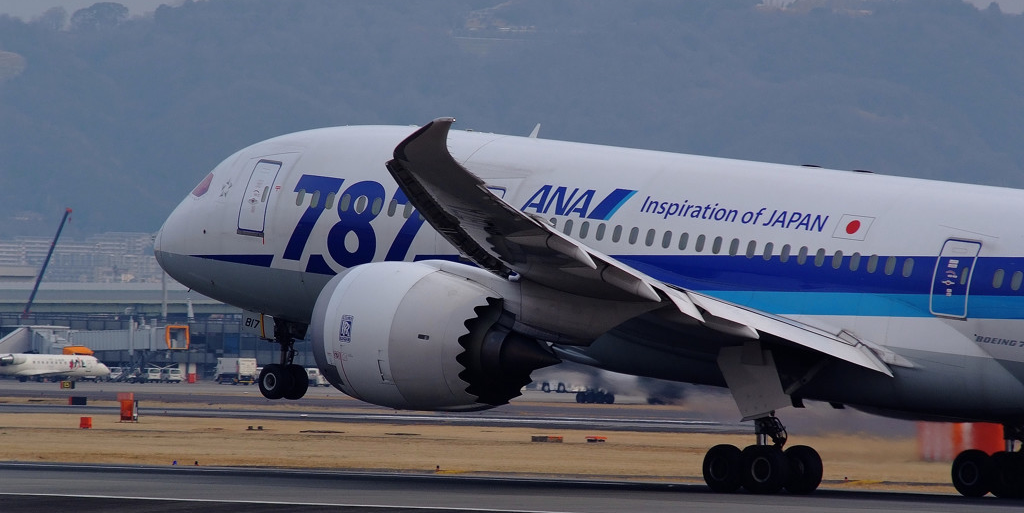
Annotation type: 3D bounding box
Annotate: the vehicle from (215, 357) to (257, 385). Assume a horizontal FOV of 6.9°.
[{"bbox_3d":[-34.276,14.296,1060.000,2.300,3.200,6.900,1,-1,-24],"label":"vehicle"}]

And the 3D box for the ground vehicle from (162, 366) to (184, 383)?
[{"bbox_3d":[-43.061,15.116,1085.000,1.580,1.900,3.700,1,-1,-18],"label":"ground vehicle"}]

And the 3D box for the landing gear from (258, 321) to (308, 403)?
[{"bbox_3d":[-6.402,2.914,239.300,1.120,2.200,1.080,7,4,44],"label":"landing gear"}]

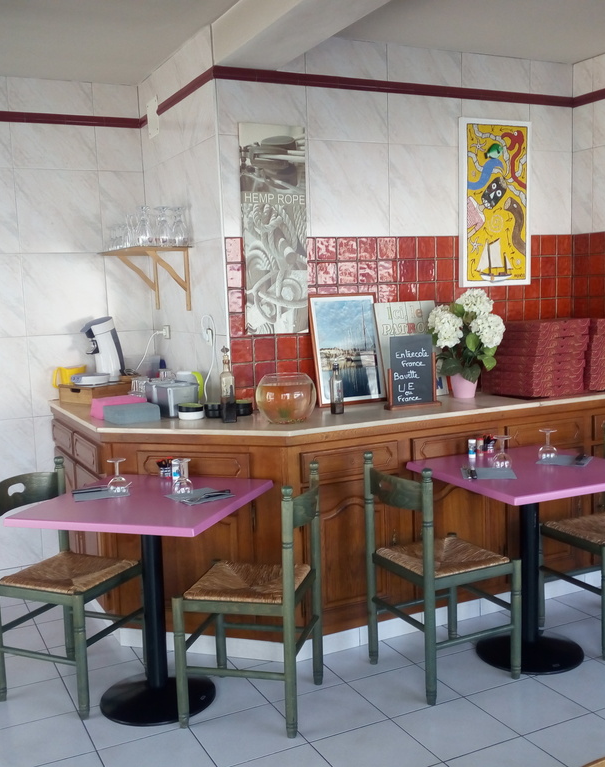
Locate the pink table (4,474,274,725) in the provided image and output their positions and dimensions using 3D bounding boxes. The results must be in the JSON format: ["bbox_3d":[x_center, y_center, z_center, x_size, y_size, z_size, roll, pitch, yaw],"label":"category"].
[{"bbox_3d":[-0.542,0.784,2.902,0.690,0.742,0.690,0,6,18],"label":"pink table"}]

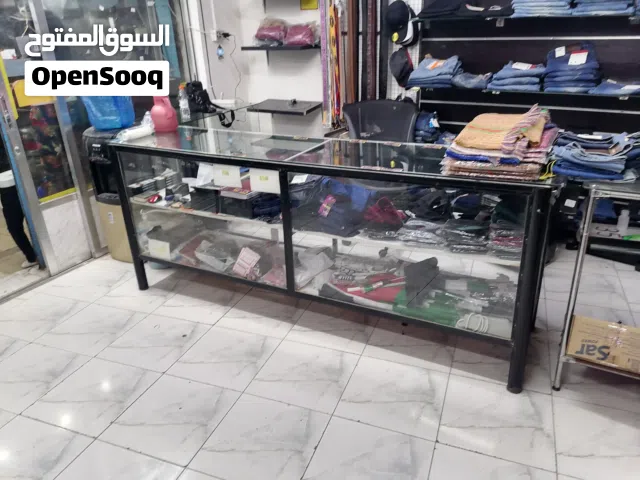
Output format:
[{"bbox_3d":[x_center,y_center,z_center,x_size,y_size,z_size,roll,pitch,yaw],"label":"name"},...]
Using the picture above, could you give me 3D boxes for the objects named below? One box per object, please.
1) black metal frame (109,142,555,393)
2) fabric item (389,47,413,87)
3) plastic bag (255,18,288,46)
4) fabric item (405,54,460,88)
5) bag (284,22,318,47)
[{"bbox_3d":[-0.035,-0.031,2.622,2.239,0.894,0.543,10,25,27],"label":"black metal frame"},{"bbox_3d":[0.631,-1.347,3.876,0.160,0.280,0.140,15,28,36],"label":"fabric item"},{"bbox_3d":[-0.407,-1.751,4.216,0.240,0.200,0.190,9,25,25],"label":"plastic bag"},{"bbox_3d":[0.858,-1.269,3.747,0.310,0.205,0.290,15,28,36],"label":"fabric item"},{"bbox_3d":[-0.156,-1.661,4.037,0.250,0.170,0.190,9,25,25],"label":"bag"}]

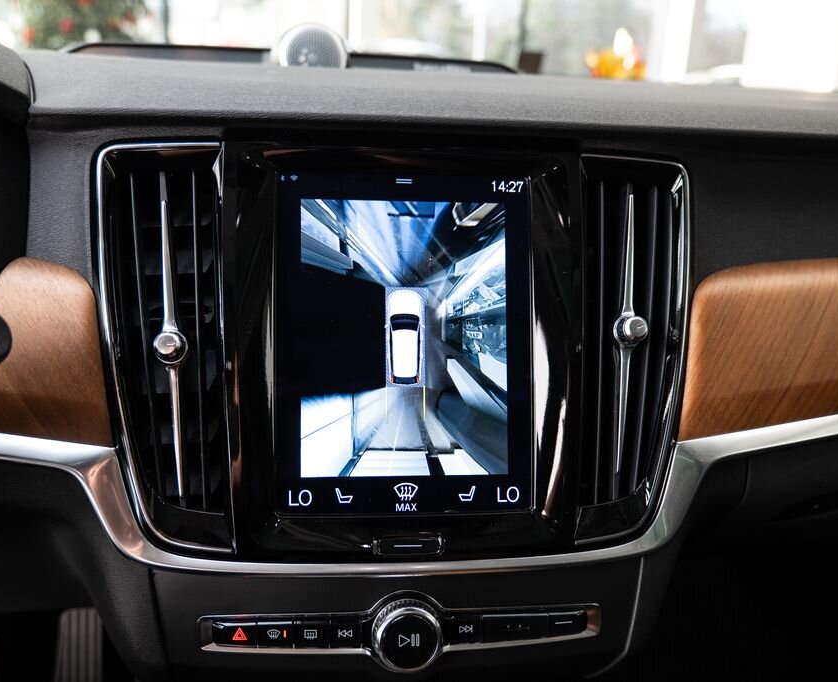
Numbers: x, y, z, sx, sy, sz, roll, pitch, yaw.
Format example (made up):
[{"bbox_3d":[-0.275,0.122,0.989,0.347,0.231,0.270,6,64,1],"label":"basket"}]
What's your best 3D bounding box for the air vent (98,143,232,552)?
[{"bbox_3d":[-0.131,0.004,0.376,0.066,0.209,0.030,0,-5,-6],"label":"air vent"}]

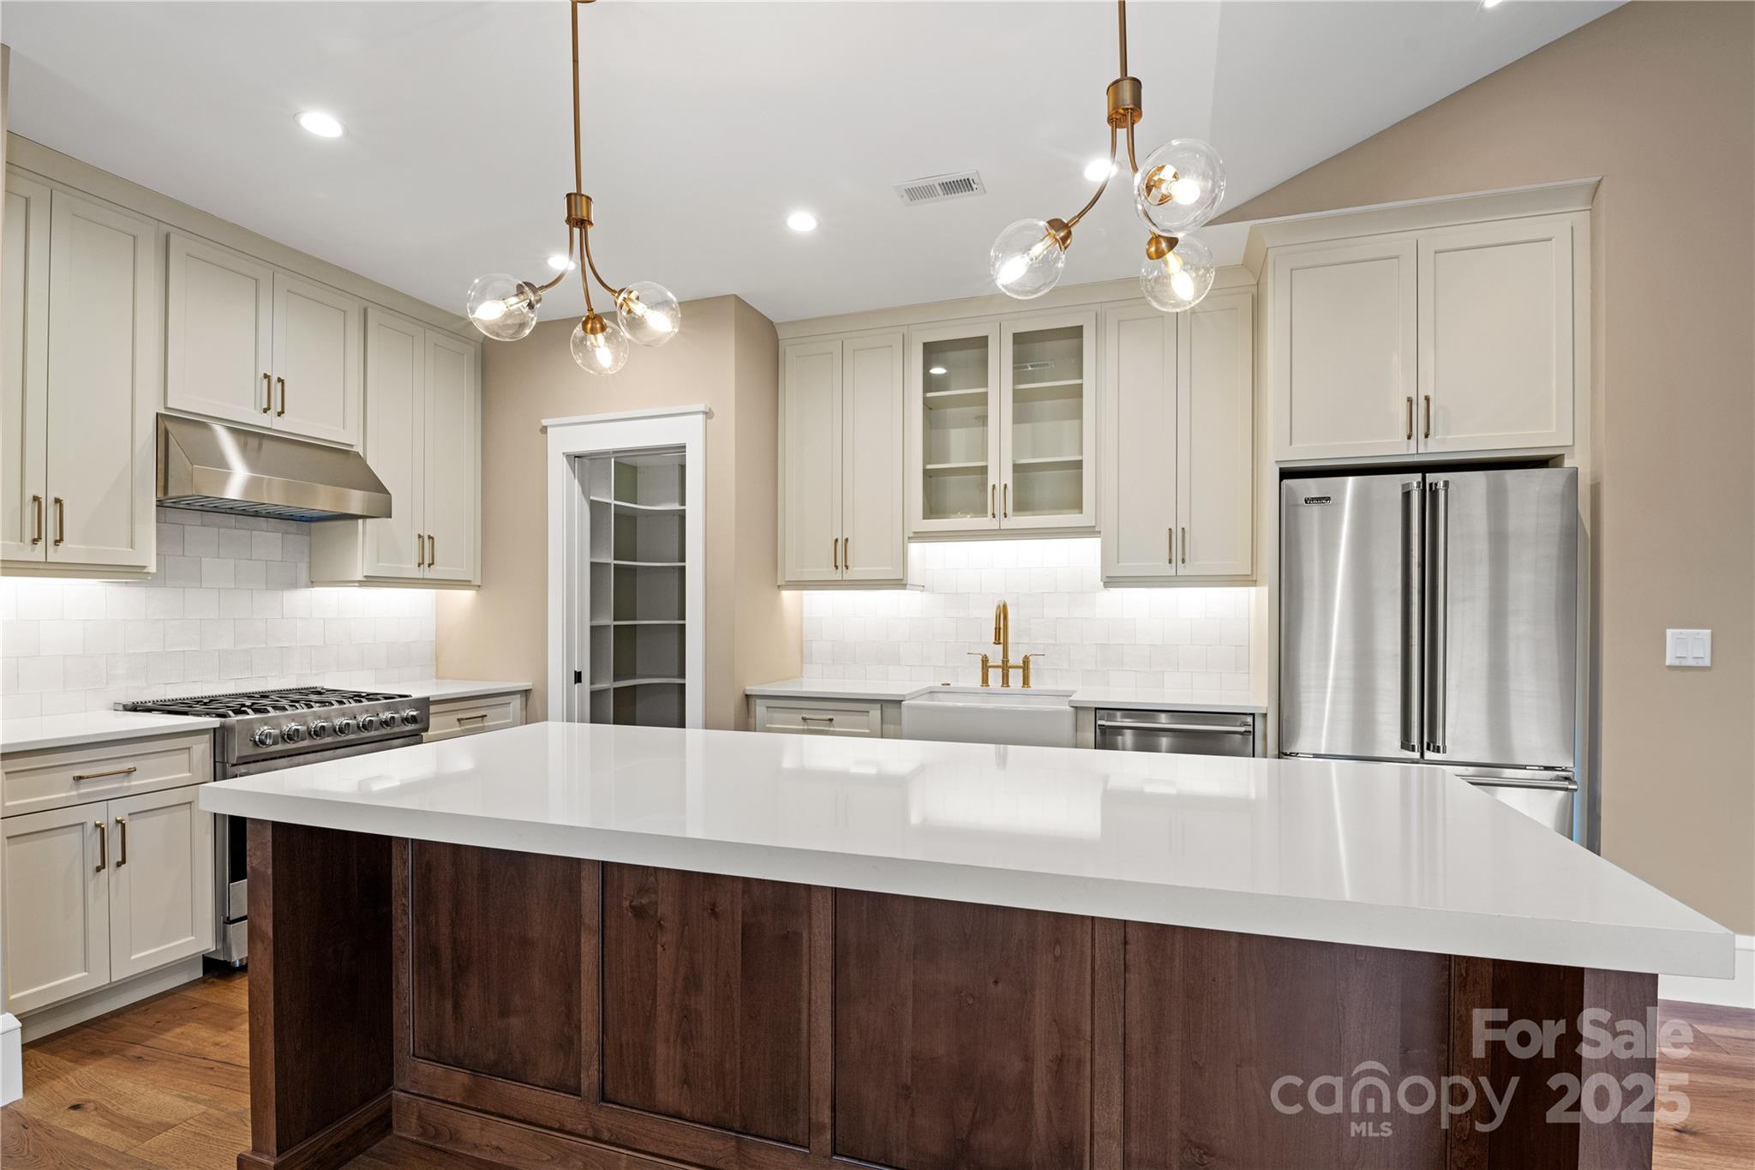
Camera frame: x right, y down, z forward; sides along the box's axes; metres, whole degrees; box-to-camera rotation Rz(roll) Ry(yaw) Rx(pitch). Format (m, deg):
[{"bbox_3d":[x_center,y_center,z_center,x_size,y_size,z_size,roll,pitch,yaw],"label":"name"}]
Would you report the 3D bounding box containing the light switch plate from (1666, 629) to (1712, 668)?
[{"bbox_3d":[2.683,0.209,2.415,0.117,0.115,0.008,0,-1,17],"label":"light switch plate"}]

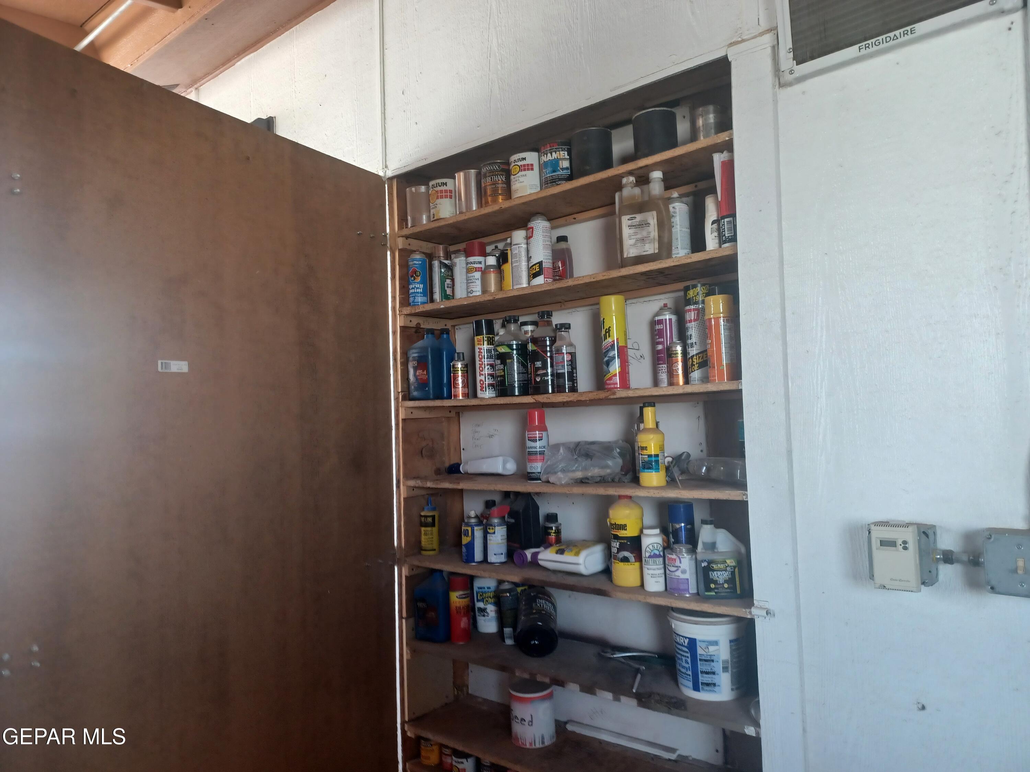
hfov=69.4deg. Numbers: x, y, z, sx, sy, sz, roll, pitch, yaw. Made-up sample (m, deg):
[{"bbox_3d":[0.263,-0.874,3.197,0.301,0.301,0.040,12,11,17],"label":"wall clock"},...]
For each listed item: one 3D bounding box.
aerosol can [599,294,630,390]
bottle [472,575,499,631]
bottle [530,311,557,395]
[{"bbox_3d":[0.264,-0.112,1.968,0.067,0.248,0.067,-2,-3,0],"label":"aerosol can"},{"bbox_3d":[-0.103,0.761,2.575,0.080,0.170,0.066,-2,-3,9],"label":"bottle"},{"bbox_3d":[0.084,-0.092,2.079,0.096,0.233,0.096,-2,-4,0],"label":"bottle"}]

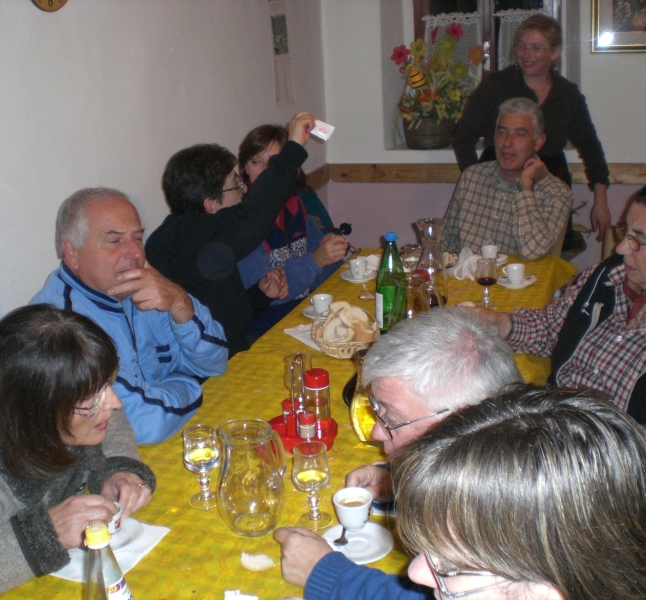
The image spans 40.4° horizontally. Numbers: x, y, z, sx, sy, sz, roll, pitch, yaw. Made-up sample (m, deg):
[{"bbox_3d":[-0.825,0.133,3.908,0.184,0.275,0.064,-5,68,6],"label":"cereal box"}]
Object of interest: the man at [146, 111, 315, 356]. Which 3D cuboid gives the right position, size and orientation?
[{"bbox_3d":[-0.198,0.151,2.600,0.720,1.300,0.560,-2,19,1],"label":"man"}]

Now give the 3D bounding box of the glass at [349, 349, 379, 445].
[{"bbox_3d":[0.103,0.203,1.819,0.088,0.192,0.088,4,20,18],"label":"glass"}]

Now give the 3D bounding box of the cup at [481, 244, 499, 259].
[{"bbox_3d":[0.573,-0.160,2.990,0.072,0.053,0.062,4,20,18],"label":"cup"}]

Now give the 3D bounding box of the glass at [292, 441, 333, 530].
[{"bbox_3d":[-0.016,0.327,1.547,0.066,0.146,0.066,-2,19,1],"label":"glass"}]

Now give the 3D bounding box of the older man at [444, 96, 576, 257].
[{"bbox_3d":[0.673,-0.045,3.064,0.540,1.297,0.700,5,20,20],"label":"older man"}]

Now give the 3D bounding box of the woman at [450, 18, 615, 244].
[{"bbox_3d":[0.842,-0.373,3.625,0.600,1.533,0.360,7,21,25],"label":"woman"}]

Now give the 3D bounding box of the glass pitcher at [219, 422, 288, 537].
[{"bbox_3d":[-0.122,0.312,1.540,0.128,0.188,0.117,-2,19,1],"label":"glass pitcher"}]

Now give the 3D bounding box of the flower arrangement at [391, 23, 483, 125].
[{"bbox_3d":[0.517,-1.014,3.966,0.407,0.457,0.320,4,20,18],"label":"flower arrangement"}]

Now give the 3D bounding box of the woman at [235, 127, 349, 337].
[{"bbox_3d":[-0.081,0.034,2.999,0.560,1.250,0.700,-11,21,-24],"label":"woman"}]

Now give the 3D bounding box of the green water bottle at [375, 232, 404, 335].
[{"bbox_3d":[0.183,-0.052,2.413,0.083,0.276,0.083,4,20,18],"label":"green water bottle"}]

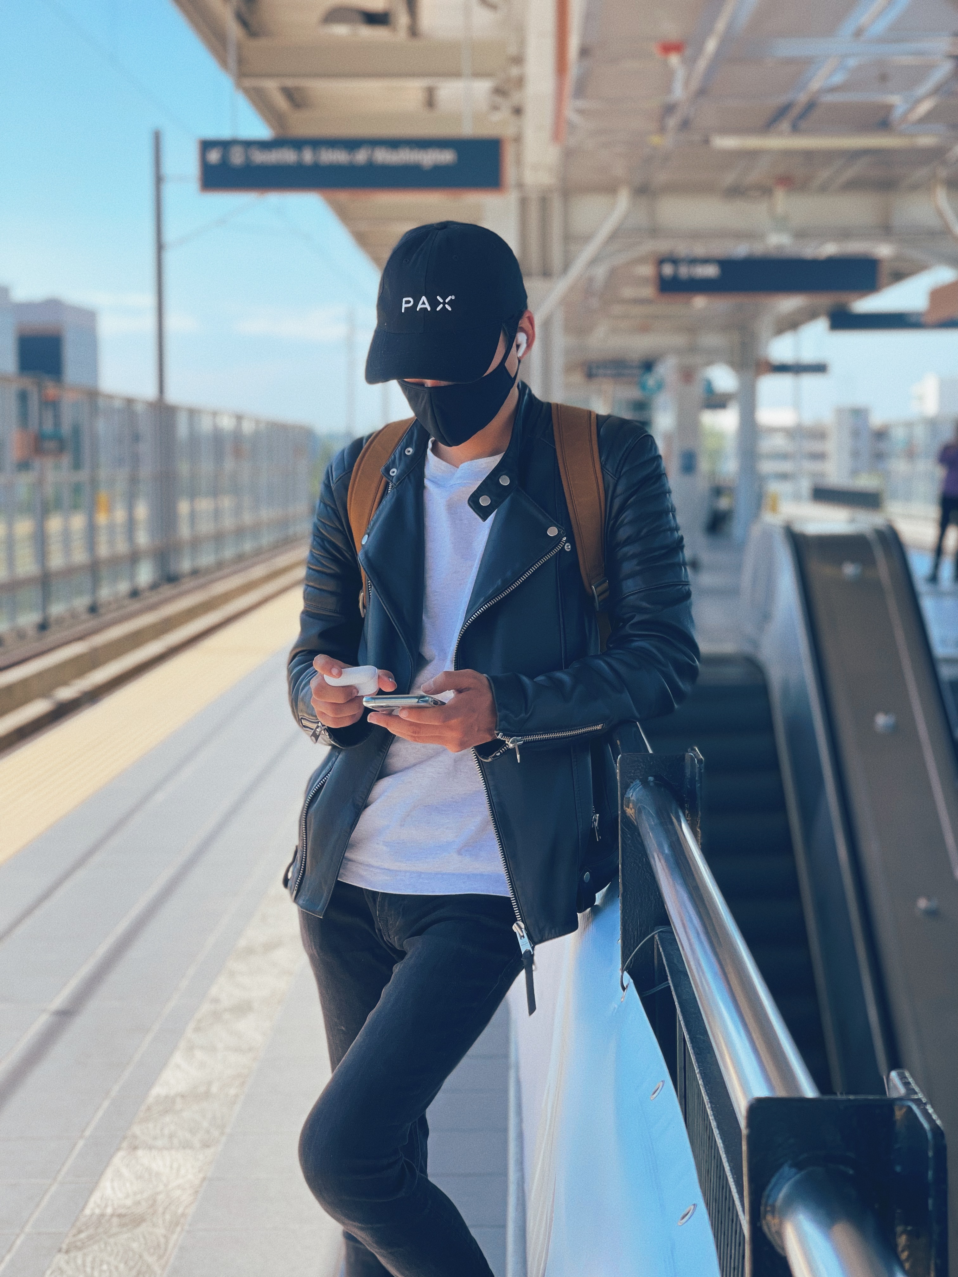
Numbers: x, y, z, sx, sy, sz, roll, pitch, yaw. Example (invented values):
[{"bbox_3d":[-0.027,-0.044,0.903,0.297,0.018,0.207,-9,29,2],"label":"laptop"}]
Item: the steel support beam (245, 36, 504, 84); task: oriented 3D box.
[{"bbox_3d":[-0.820,-4.521,18.400,2.120,0.320,0.270,0,4,1],"label":"steel support beam"}]

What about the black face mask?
[{"bbox_3d":[-0.028,-0.277,2.730,0.142,0.120,0.105,1,21,19],"label":"black face mask"}]

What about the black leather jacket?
[{"bbox_3d":[0.014,0.017,2.790,0.485,0.655,0.365,2,5,21],"label":"black leather jacket"}]

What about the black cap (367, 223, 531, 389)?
[{"bbox_3d":[-0.041,-0.388,2.760,0.178,0.155,0.262,1,21,18],"label":"black cap"}]

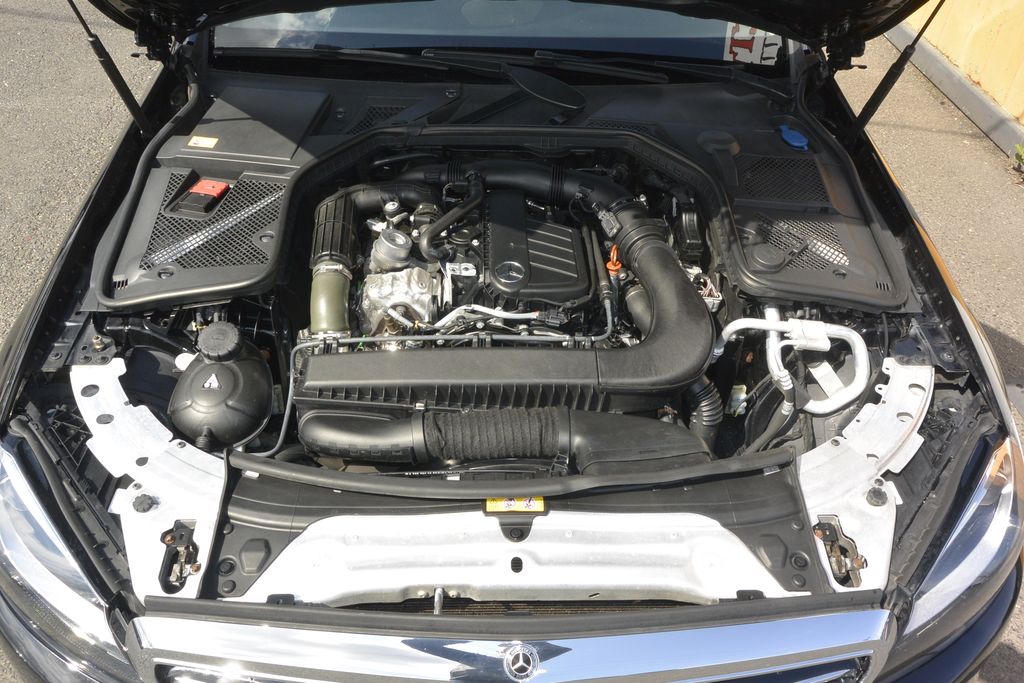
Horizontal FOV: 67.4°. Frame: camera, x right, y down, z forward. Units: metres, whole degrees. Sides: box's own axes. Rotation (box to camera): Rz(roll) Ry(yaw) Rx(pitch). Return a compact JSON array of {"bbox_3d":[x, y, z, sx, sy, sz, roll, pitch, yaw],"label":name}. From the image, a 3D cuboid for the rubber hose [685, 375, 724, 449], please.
[{"bbox_3d":[0.322,0.117,1.283,0.065,0.140,0.075,0,41,-2],"label":"rubber hose"}]

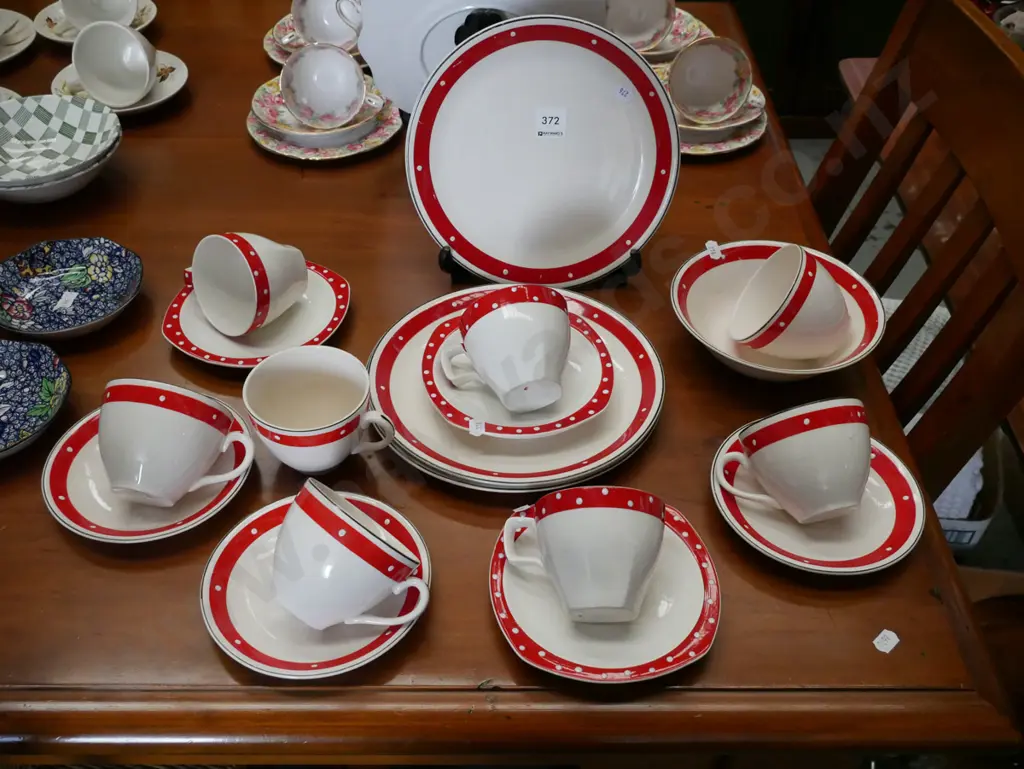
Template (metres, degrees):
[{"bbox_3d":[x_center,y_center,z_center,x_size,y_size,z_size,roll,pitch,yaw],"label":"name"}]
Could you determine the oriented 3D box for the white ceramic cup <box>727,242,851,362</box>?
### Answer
[{"bbox_3d":[0.227,-0.058,0.806,0.068,0.088,0.109,31,13,-11],"label":"white ceramic cup"}]

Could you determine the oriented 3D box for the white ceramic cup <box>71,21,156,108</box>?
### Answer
[{"bbox_3d":[-0.432,-0.354,1.108,0.108,0.089,0.058,-8,24,19],"label":"white ceramic cup"}]

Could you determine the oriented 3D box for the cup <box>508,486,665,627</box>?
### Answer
[{"bbox_3d":[0.049,0.117,0.670,0.111,0.090,0.072,1,64,0],"label":"cup"}]

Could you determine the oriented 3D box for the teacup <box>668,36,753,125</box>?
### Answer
[{"bbox_3d":[0.199,-0.326,1.083,0.105,0.087,0.063,-26,22,9],"label":"teacup"}]

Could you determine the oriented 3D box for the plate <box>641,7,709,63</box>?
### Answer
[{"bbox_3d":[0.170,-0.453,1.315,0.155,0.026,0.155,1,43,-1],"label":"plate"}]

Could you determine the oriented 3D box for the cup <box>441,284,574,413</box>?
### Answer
[{"bbox_3d":[0.000,-0.019,0.771,0.104,0.086,0.071,-14,62,2],"label":"cup"}]

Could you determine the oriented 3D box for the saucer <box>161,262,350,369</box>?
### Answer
[{"bbox_3d":[-0.226,-0.061,0.906,0.156,0.022,0.156,15,45,14],"label":"saucer"}]

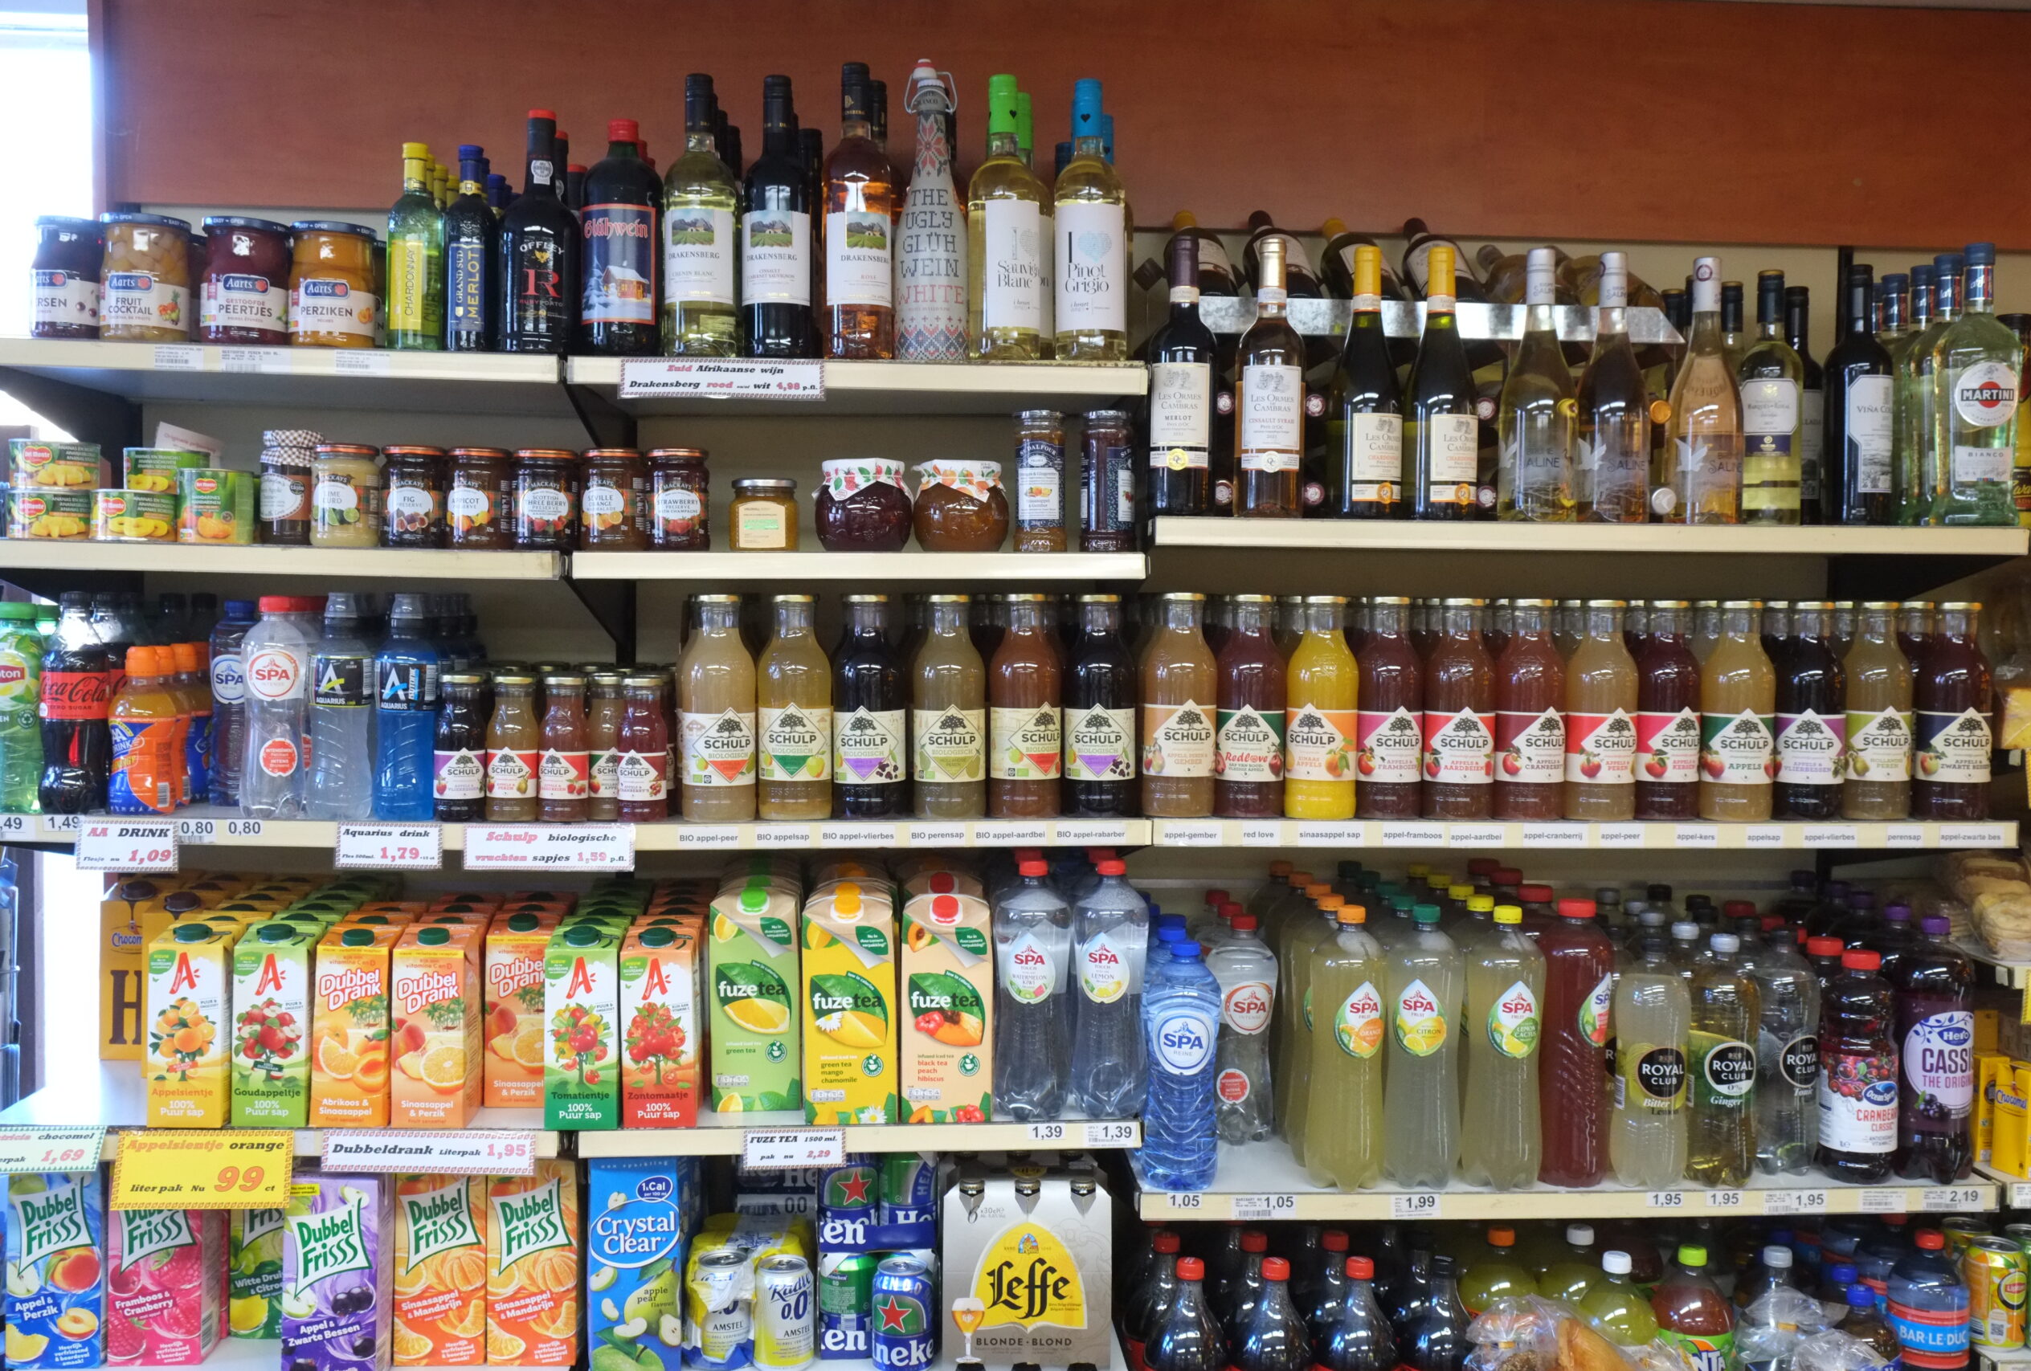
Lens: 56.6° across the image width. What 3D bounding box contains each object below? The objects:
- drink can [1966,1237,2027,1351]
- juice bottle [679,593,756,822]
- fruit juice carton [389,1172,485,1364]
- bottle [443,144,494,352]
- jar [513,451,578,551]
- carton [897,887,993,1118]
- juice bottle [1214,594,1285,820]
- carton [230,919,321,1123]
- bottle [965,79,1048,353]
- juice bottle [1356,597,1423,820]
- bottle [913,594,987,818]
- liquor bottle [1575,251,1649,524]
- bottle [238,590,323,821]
[{"bbox_3d":[1.150,0.712,2.212,0.066,0.115,0.066,1,3,0],"label":"drink can"},{"bbox_3d":[-0.319,0.023,2.035,0.079,0.241,0.079,-1,3,-22],"label":"juice bottle"},{"bbox_3d":[-0.631,0.626,2.094,0.098,0.236,0.070,0,3,-4],"label":"fruit juice carton"},{"bbox_3d":[-0.582,-0.462,2.016,0.053,0.221,0.053,0,3,-3],"label":"bottle"},{"bbox_3d":[-0.495,-0.197,1.990,0.068,0.110,0.068,-1,3,-16],"label":"jar"},{"bbox_3d":[-0.076,0.354,2.087,0.098,0.246,0.072,0,3,-4],"label":"carton"},{"bbox_3d":[0.264,0.022,2.123,0.081,0.249,0.081,1,3,7],"label":"juice bottle"},{"bbox_3d":[-0.795,0.365,2.040,0.076,0.210,0.067,0,3,-3],"label":"carton"},{"bbox_3d":[-0.011,-0.510,2.054,0.077,0.299,0.077,-2,4,-40],"label":"bottle"},{"bbox_3d":[0.404,0.025,2.035,0.077,0.237,0.077,0,3,-9],"label":"juice bottle"},{"bbox_3d":[-0.072,0.022,2.076,0.079,0.244,0.079,0,3,-4],"label":"bottle"},{"bbox_3d":[0.676,-0.334,2.133,0.082,0.304,0.082,0,4,-3],"label":"liquor bottle"},{"bbox_3d":[-0.786,0.022,2.002,0.068,0.234,0.068,0,3,-18],"label":"bottle"}]

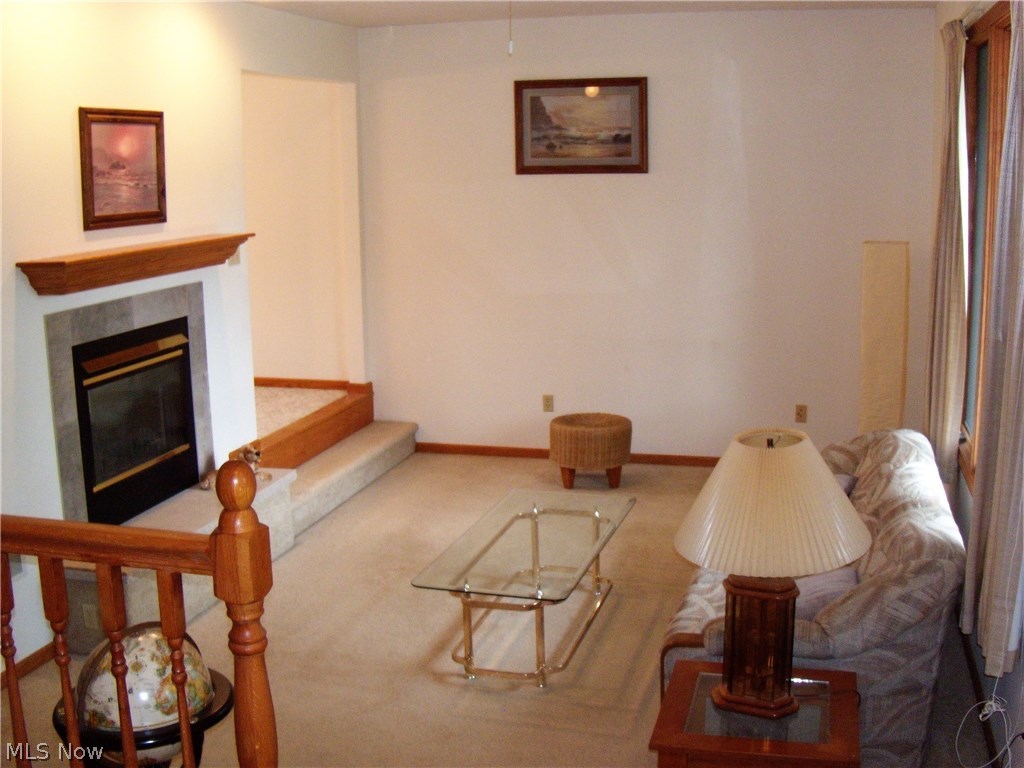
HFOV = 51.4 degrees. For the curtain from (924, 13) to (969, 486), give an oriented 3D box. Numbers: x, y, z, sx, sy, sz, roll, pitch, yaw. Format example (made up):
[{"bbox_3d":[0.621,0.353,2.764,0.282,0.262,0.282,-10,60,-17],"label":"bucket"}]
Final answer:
[{"bbox_3d":[2.041,-0.660,5.011,0.130,2.080,0.850,2,12,16],"label":"curtain"}]

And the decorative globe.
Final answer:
[{"bbox_3d":[-0.809,0.678,2.343,0.315,0.315,0.315,2,12,16],"label":"decorative globe"}]

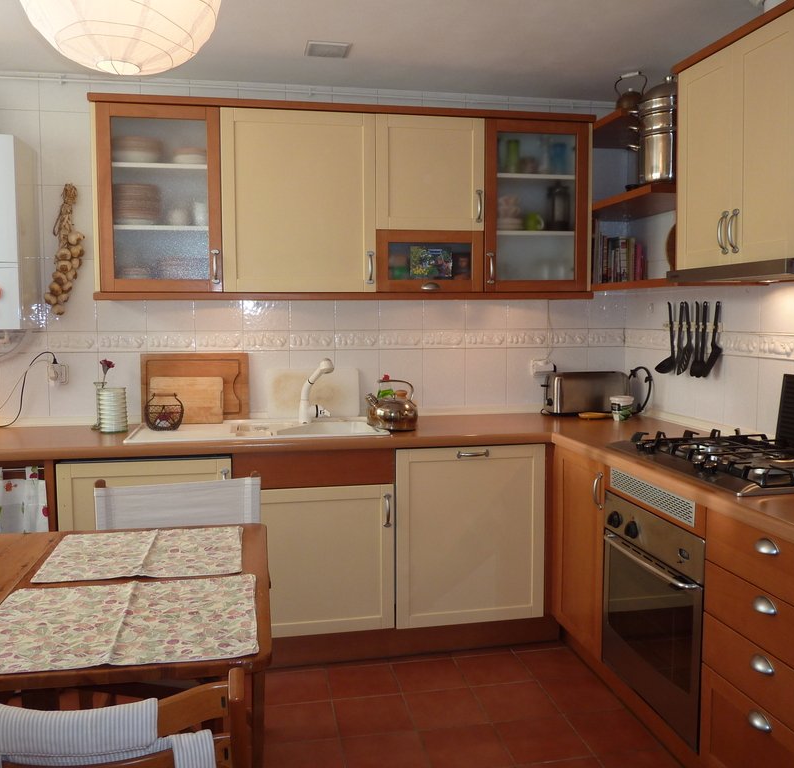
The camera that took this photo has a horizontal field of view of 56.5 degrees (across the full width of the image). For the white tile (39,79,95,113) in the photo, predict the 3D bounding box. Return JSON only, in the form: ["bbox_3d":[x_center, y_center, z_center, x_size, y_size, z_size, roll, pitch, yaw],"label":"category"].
[{"bbox_3d":[-1.383,-1.207,3.079,0.200,0.152,0.012,-1,4,-10],"label":"white tile"}]

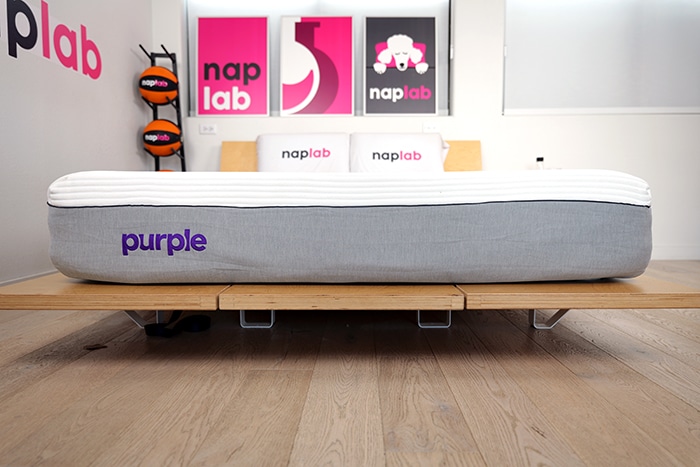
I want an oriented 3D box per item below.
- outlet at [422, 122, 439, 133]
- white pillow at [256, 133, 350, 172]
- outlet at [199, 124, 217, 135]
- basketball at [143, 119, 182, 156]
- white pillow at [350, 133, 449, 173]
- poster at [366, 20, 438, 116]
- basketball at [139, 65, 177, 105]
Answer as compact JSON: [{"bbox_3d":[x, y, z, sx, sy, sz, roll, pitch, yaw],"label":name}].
[{"bbox_3d":[0.558,-0.721,3.463,0.115,0.071,0.009,0,4,1],"label":"outlet"},{"bbox_3d":[-0.290,-0.464,3.149,0.600,0.360,0.140,0,-19,1],"label":"white pillow"},{"bbox_3d":[-0.978,-0.717,3.488,0.115,0.071,0.009,0,4,1],"label":"outlet"},{"bbox_3d":[-1.224,-0.623,3.310,0.240,0.240,0.240,0,4,1],"label":"basketball"},{"bbox_3d":[0.301,-0.463,3.139,0.610,0.360,0.140,0,-19,1],"label":"white pillow"},{"bbox_3d":[0.355,-1.163,3.511,0.520,0.710,0.025,0,-1,1],"label":"poster"},{"bbox_3d":[-1.231,-0.951,3.260,0.240,0.240,0.240,0,4,1],"label":"basketball"}]

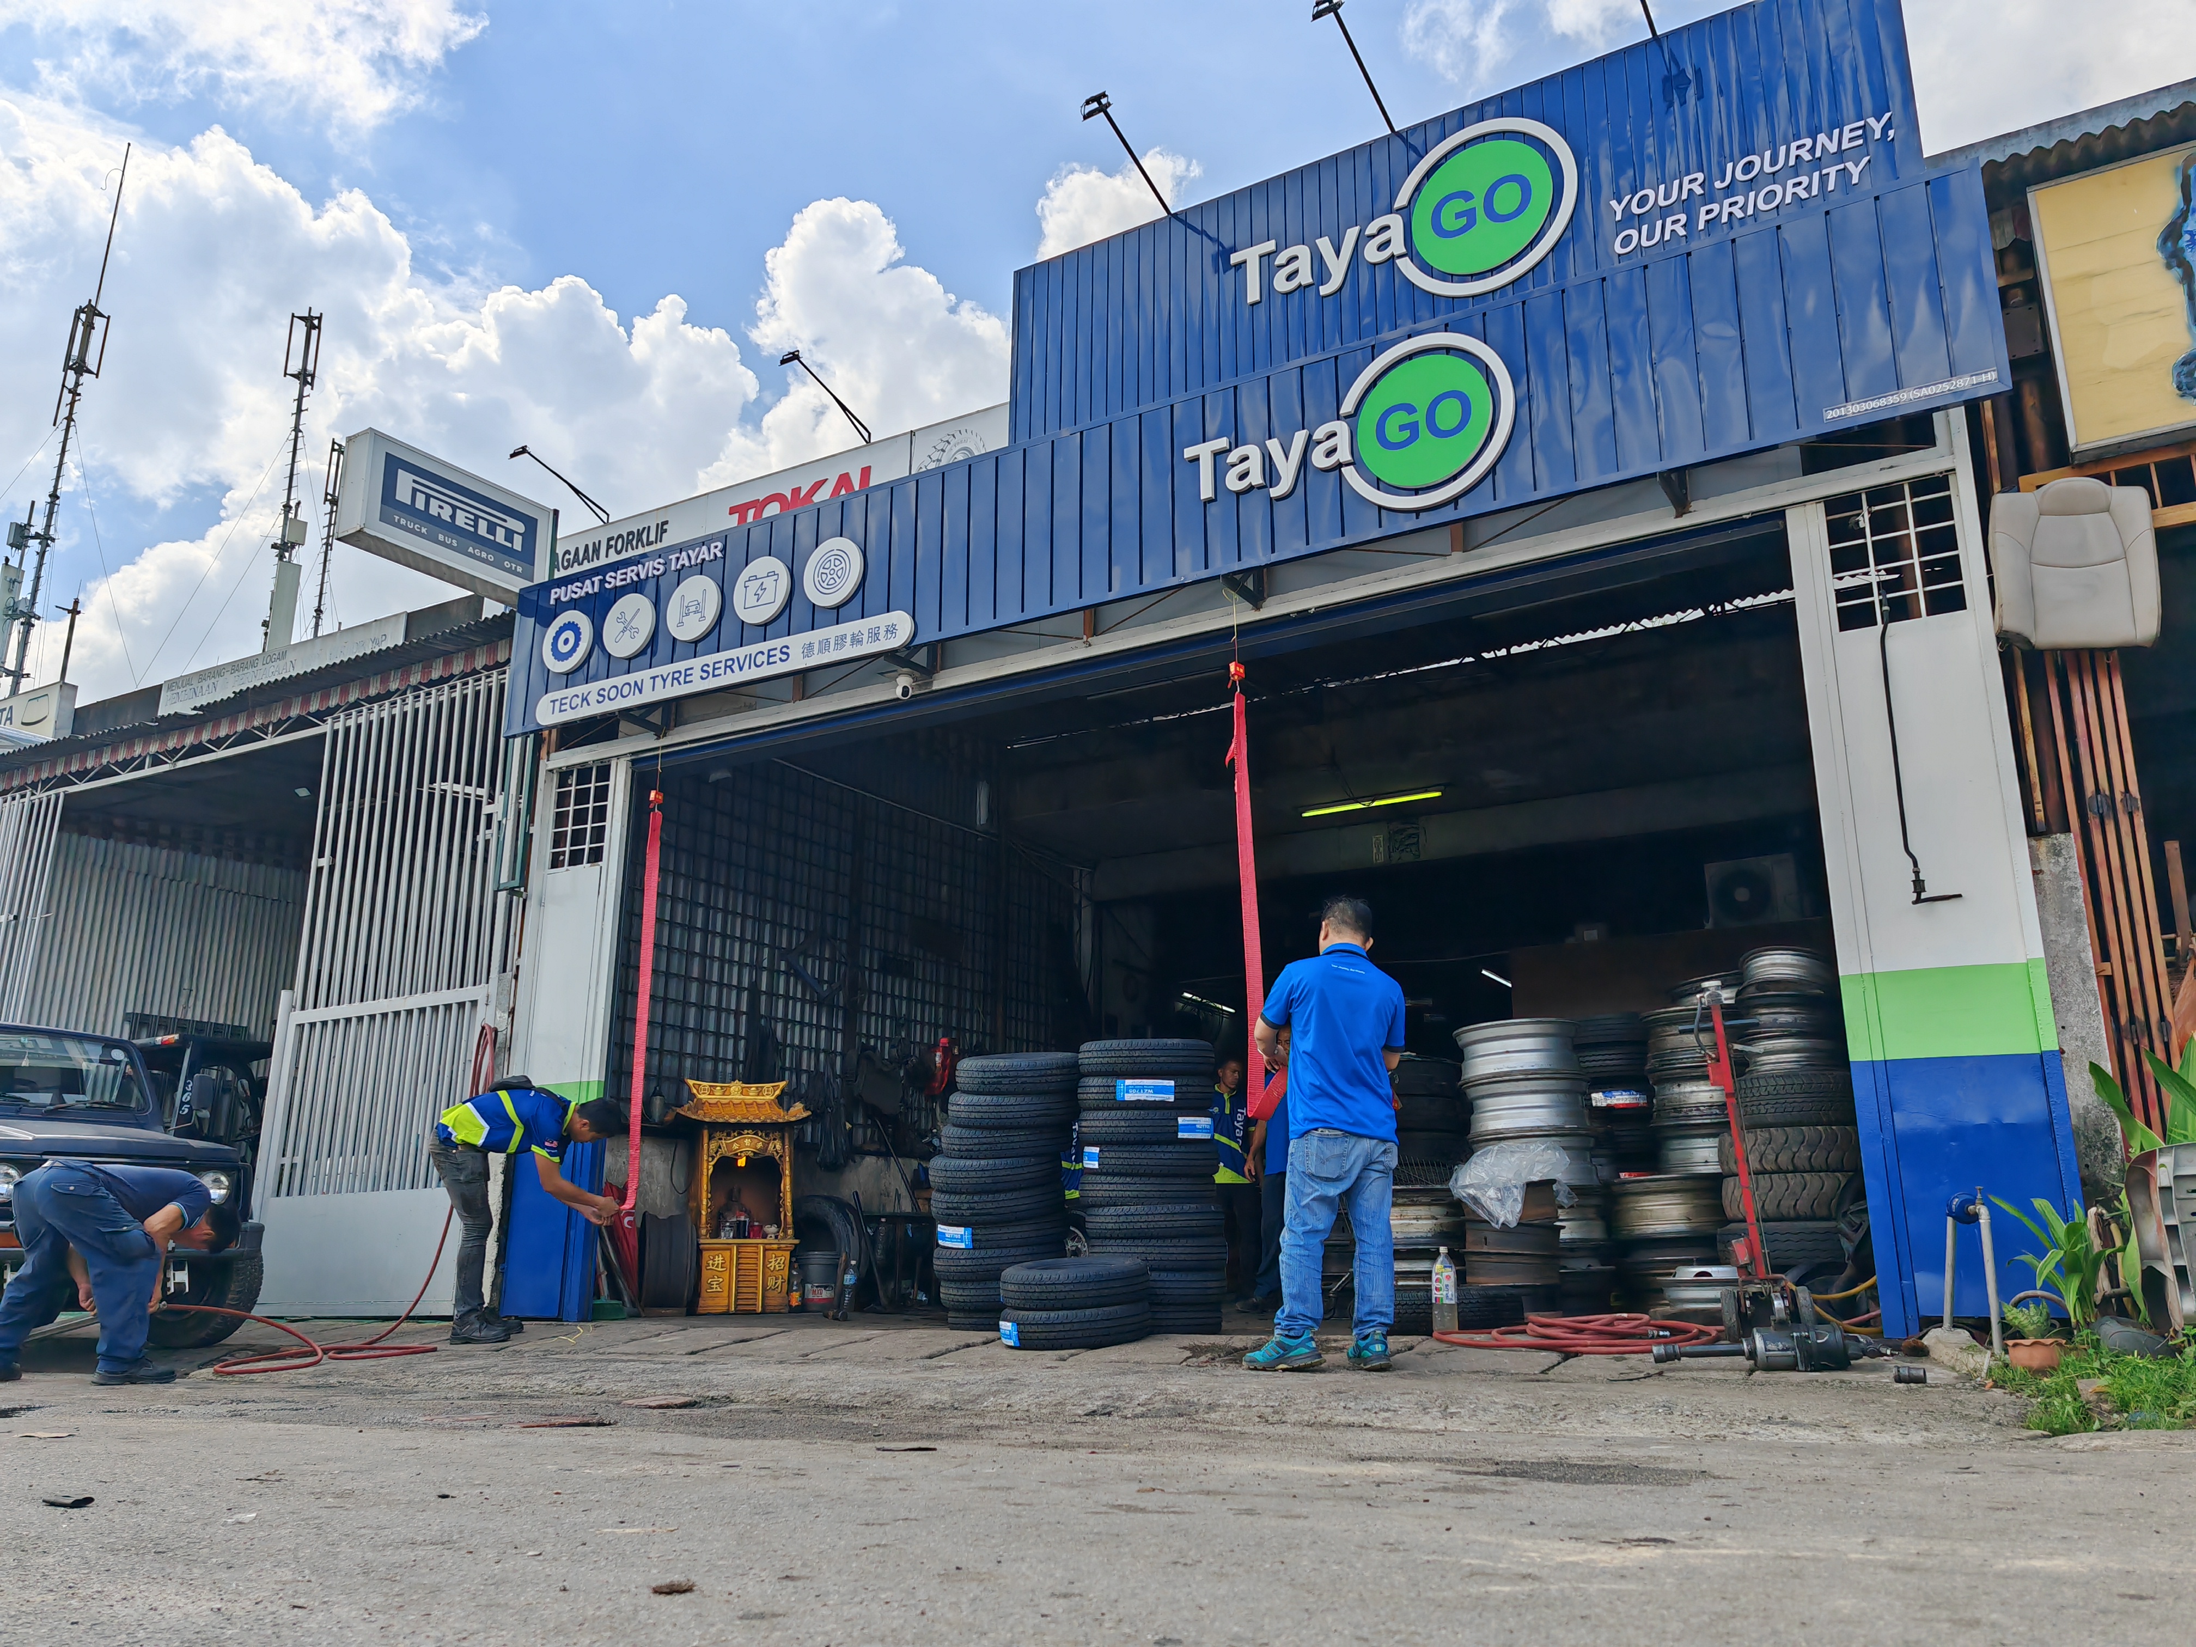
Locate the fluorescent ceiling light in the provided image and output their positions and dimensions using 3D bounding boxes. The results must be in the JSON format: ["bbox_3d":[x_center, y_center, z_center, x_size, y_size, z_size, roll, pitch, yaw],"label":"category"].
[{"bbox_3d":[2.260,-0.162,14.100,1.220,0.080,0.080,-9,-17,29],"label":"fluorescent ceiling light"}]

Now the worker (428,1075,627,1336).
[{"bbox_3d":[-2.985,2.012,8.987,0.948,1.316,0.480,4,-15,-18],"label":"worker"}]

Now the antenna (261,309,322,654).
[{"bbox_3d":[-20.691,-8.748,44.000,1.000,9.703,0.900,-9,-17,30],"label":"antenna"}]

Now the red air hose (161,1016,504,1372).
[{"bbox_3d":[-3.587,1.751,8.593,0.950,1.870,1.950,-9,-17,29],"label":"red air hose"}]

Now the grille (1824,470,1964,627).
[{"bbox_3d":[3.232,-1.093,6.944,0.472,0.577,0.040,-9,-17,30],"label":"grille"}]

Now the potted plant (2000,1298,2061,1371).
[{"bbox_3d":[2.918,1.600,5.350,0.190,0.240,0.190,-9,-17,29],"label":"potted plant"}]

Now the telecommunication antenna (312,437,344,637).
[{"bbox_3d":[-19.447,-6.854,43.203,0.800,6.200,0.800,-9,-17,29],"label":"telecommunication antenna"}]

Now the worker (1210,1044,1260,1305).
[{"bbox_3d":[0.826,2.371,11.512,0.480,1.684,0.330,2,-15,-9],"label":"worker"}]

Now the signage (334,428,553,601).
[{"bbox_3d":[-3.976,-1.833,10.514,0.220,0.670,1.358,-9,-17,30],"label":"signage"}]

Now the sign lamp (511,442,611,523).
[{"bbox_3d":[-3.150,-2.005,10.054,0.150,0.270,0.740,-9,-17,29],"label":"sign lamp"}]

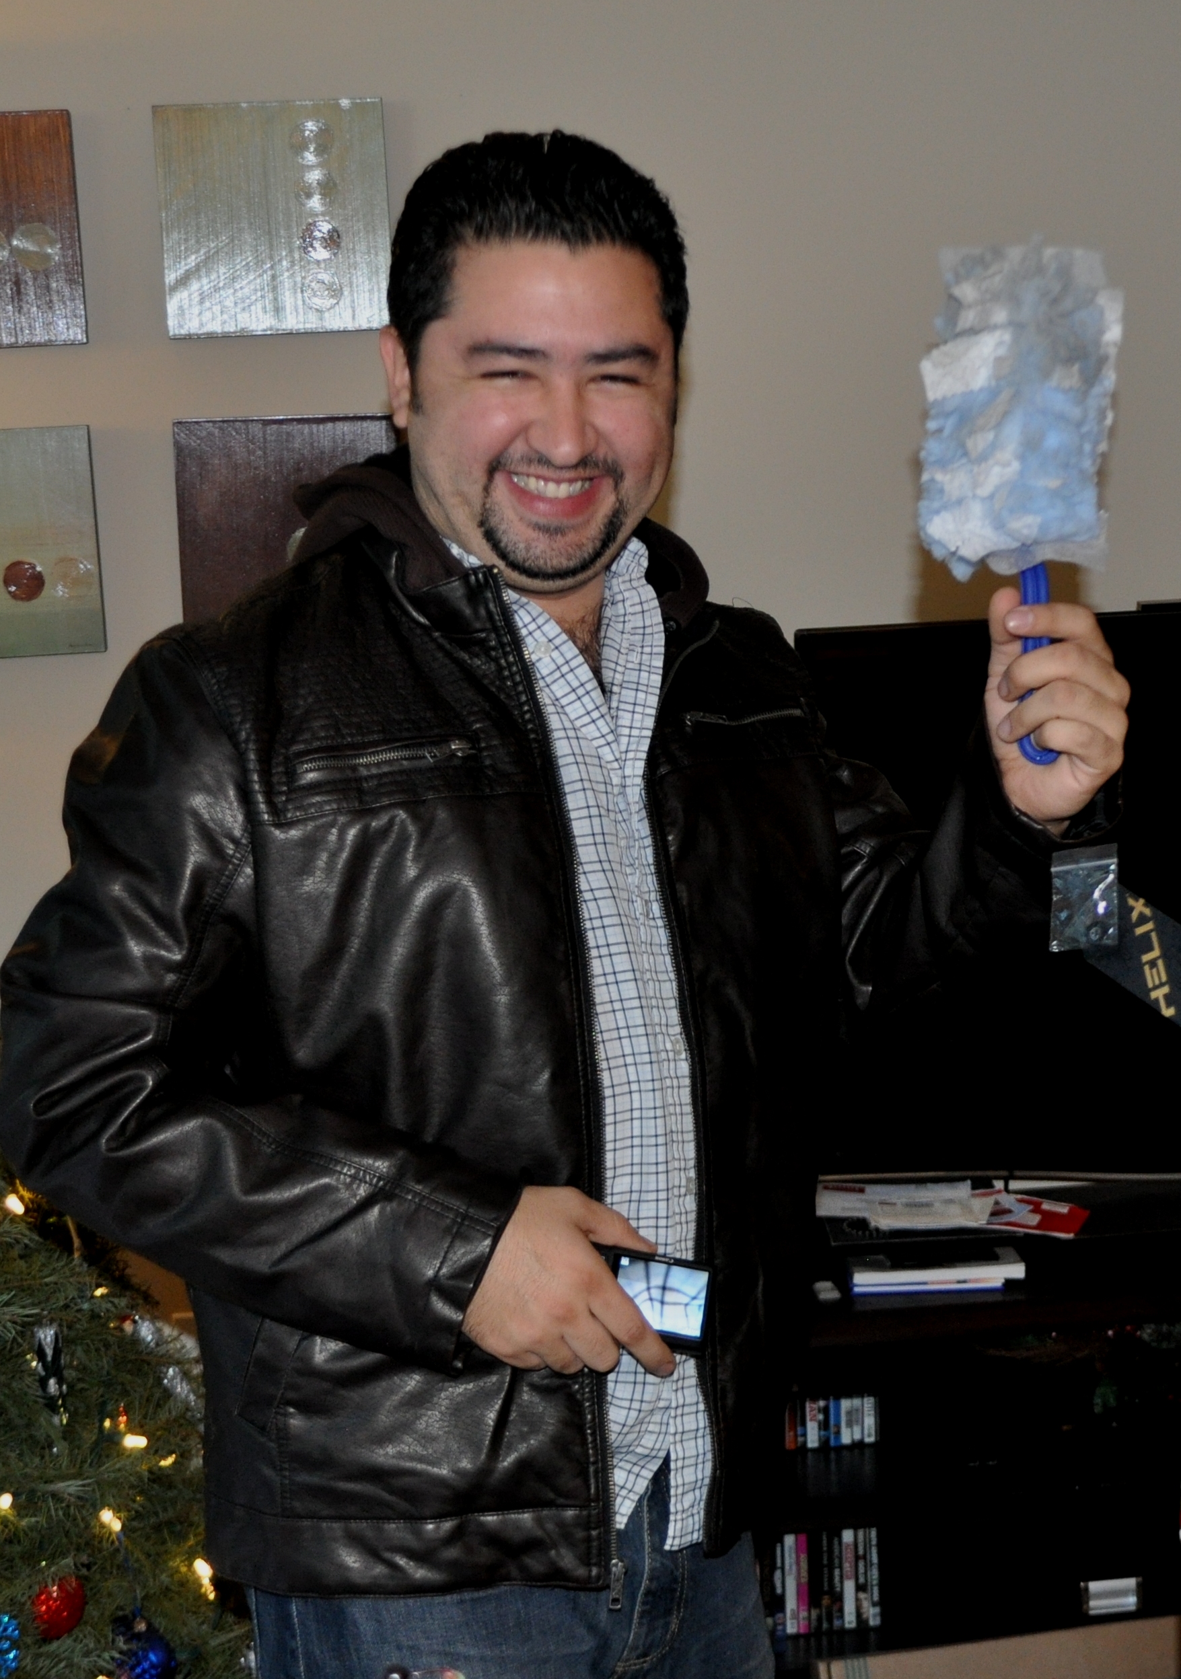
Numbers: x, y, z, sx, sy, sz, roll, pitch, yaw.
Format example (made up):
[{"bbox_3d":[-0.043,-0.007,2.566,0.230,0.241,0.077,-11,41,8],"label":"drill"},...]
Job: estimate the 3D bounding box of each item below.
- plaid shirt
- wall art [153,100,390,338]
[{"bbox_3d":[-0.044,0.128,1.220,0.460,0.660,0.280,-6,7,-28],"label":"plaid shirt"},{"bbox_3d":[-0.418,-0.825,2.426,0.299,0.299,0.022,-3,6,-3],"label":"wall art"}]

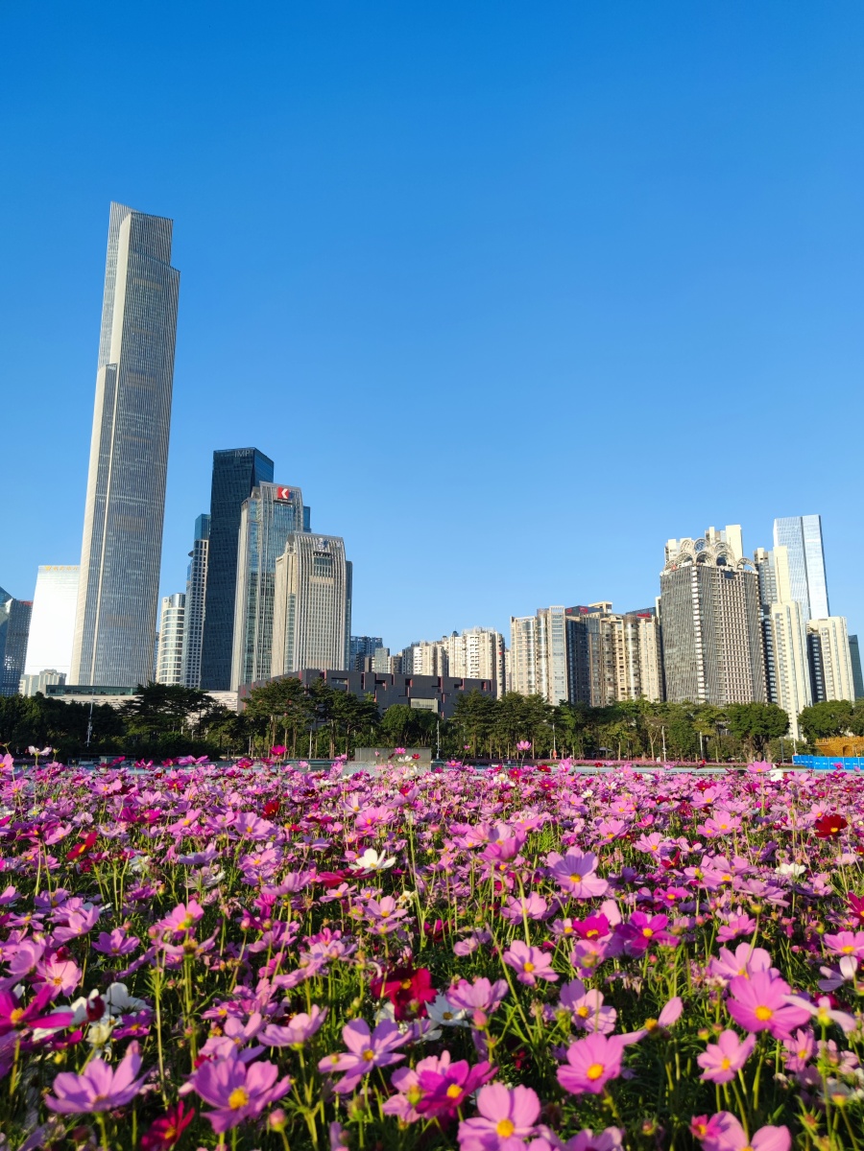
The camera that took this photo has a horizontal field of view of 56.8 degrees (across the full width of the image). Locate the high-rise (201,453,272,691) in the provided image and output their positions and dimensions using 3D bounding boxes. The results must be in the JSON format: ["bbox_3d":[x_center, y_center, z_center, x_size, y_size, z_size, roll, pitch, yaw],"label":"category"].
[{"bbox_3d":[-208.078,23.823,851.879,47.000,319.000,46.000,-3,-13,14],"label":"high-rise"}]

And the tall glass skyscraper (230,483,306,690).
[{"bbox_3d":[-143.706,37.325,708.564,46.000,233.000,46.000,7,-14,-29],"label":"tall glass skyscraper"}]

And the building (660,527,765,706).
[{"bbox_3d":[176.501,40.332,498.569,51.000,136.208,30.000,6,-14,-25],"label":"building"}]

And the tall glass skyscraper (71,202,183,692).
[{"bbox_3d":[-285.510,-103.471,754.187,61.000,528.000,61.000,7,-14,-29],"label":"tall glass skyscraper"}]

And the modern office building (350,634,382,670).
[{"bbox_3d":[-79.071,132.403,954.392,34.000,121.000,25.000,6,-13,-26],"label":"modern office building"}]

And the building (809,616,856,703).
[{"bbox_3d":[257.132,69.878,512.188,23.000,85.000,21.000,-9,-15,34],"label":"building"}]

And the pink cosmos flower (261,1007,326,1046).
[{"bbox_3d":[-0.146,0.475,0.840,0.072,0.026,0.072,-10,-8,-11],"label":"pink cosmos flower"}]

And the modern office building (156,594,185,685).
[{"bbox_3d":[-274.678,101.392,833.473,27.000,161.000,27.000,7,-14,-29],"label":"modern office building"}]

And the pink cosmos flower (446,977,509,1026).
[{"bbox_3d":[0.053,0.491,0.930,0.073,0.028,0.073,-1,-10,3],"label":"pink cosmos flower"}]

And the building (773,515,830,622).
[{"bbox_3d":[429.045,62.596,910.512,48.000,267.000,42.000,-4,-13,19],"label":"building"}]

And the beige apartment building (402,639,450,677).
[{"bbox_3d":[-5.276,104.358,688.476,32.000,93.000,24.000,7,-14,-29],"label":"beige apartment building"}]

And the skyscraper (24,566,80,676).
[{"bbox_3d":[-551.617,121.495,1177.795,62.000,267.000,45.000,1,-12,-3],"label":"skyscraper"}]

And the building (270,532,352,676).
[{"bbox_3d":[-98.297,55.557,653.660,48.000,174.000,46.000,7,-14,-29],"label":"building"}]

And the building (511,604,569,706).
[{"bbox_3d":[71.656,70.623,540.359,38.000,94.822,26.000,-2,-12,8],"label":"building"}]

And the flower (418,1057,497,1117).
[{"bbox_3d":[0.023,0.494,0.770,0.077,0.027,0.068,0,18,1],"label":"flower"}]

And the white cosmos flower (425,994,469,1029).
[{"bbox_3d":[0.022,0.579,1.060,0.068,0.028,0.068,0,12,1],"label":"white cosmos flower"}]

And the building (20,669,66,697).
[{"bbox_3d":[-434.315,149.076,888.564,46.000,85.394,36.000,7,-14,-29],"label":"building"}]

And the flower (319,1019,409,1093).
[{"bbox_3d":[-0.059,0.416,0.690,0.078,0.027,0.078,1,14,-4],"label":"flower"}]

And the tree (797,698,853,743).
[{"bbox_3d":[65.330,26.128,132.494,9.200,10.500,9.200,-6,-14,25],"label":"tree"}]

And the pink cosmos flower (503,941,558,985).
[{"bbox_3d":[0.129,0.509,1.050,0.071,0.026,0.071,4,20,8],"label":"pink cosmos flower"}]

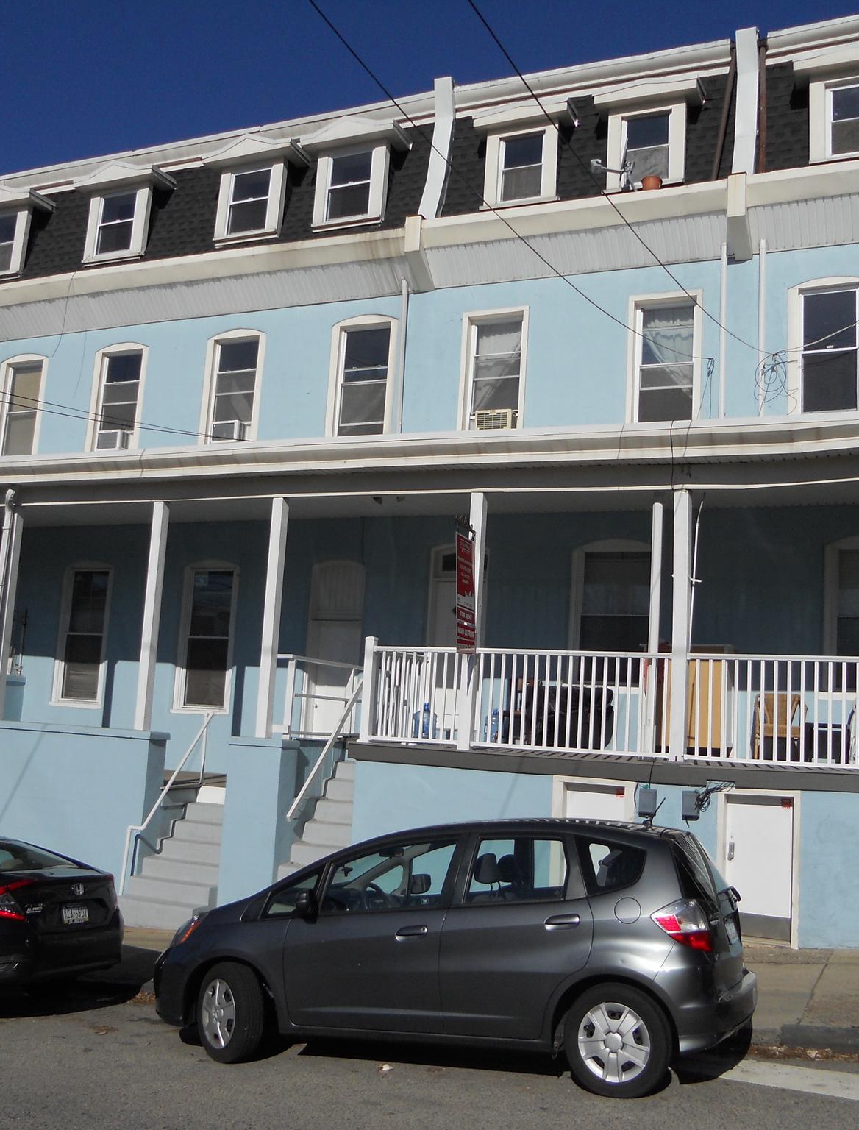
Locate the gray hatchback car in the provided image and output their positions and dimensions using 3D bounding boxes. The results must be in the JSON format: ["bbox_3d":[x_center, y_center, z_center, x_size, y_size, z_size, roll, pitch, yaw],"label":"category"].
[{"bbox_3d":[0.084,2.470,7.893,4.105,1.525,1.695,-4,-12,20],"label":"gray hatchback car"}]

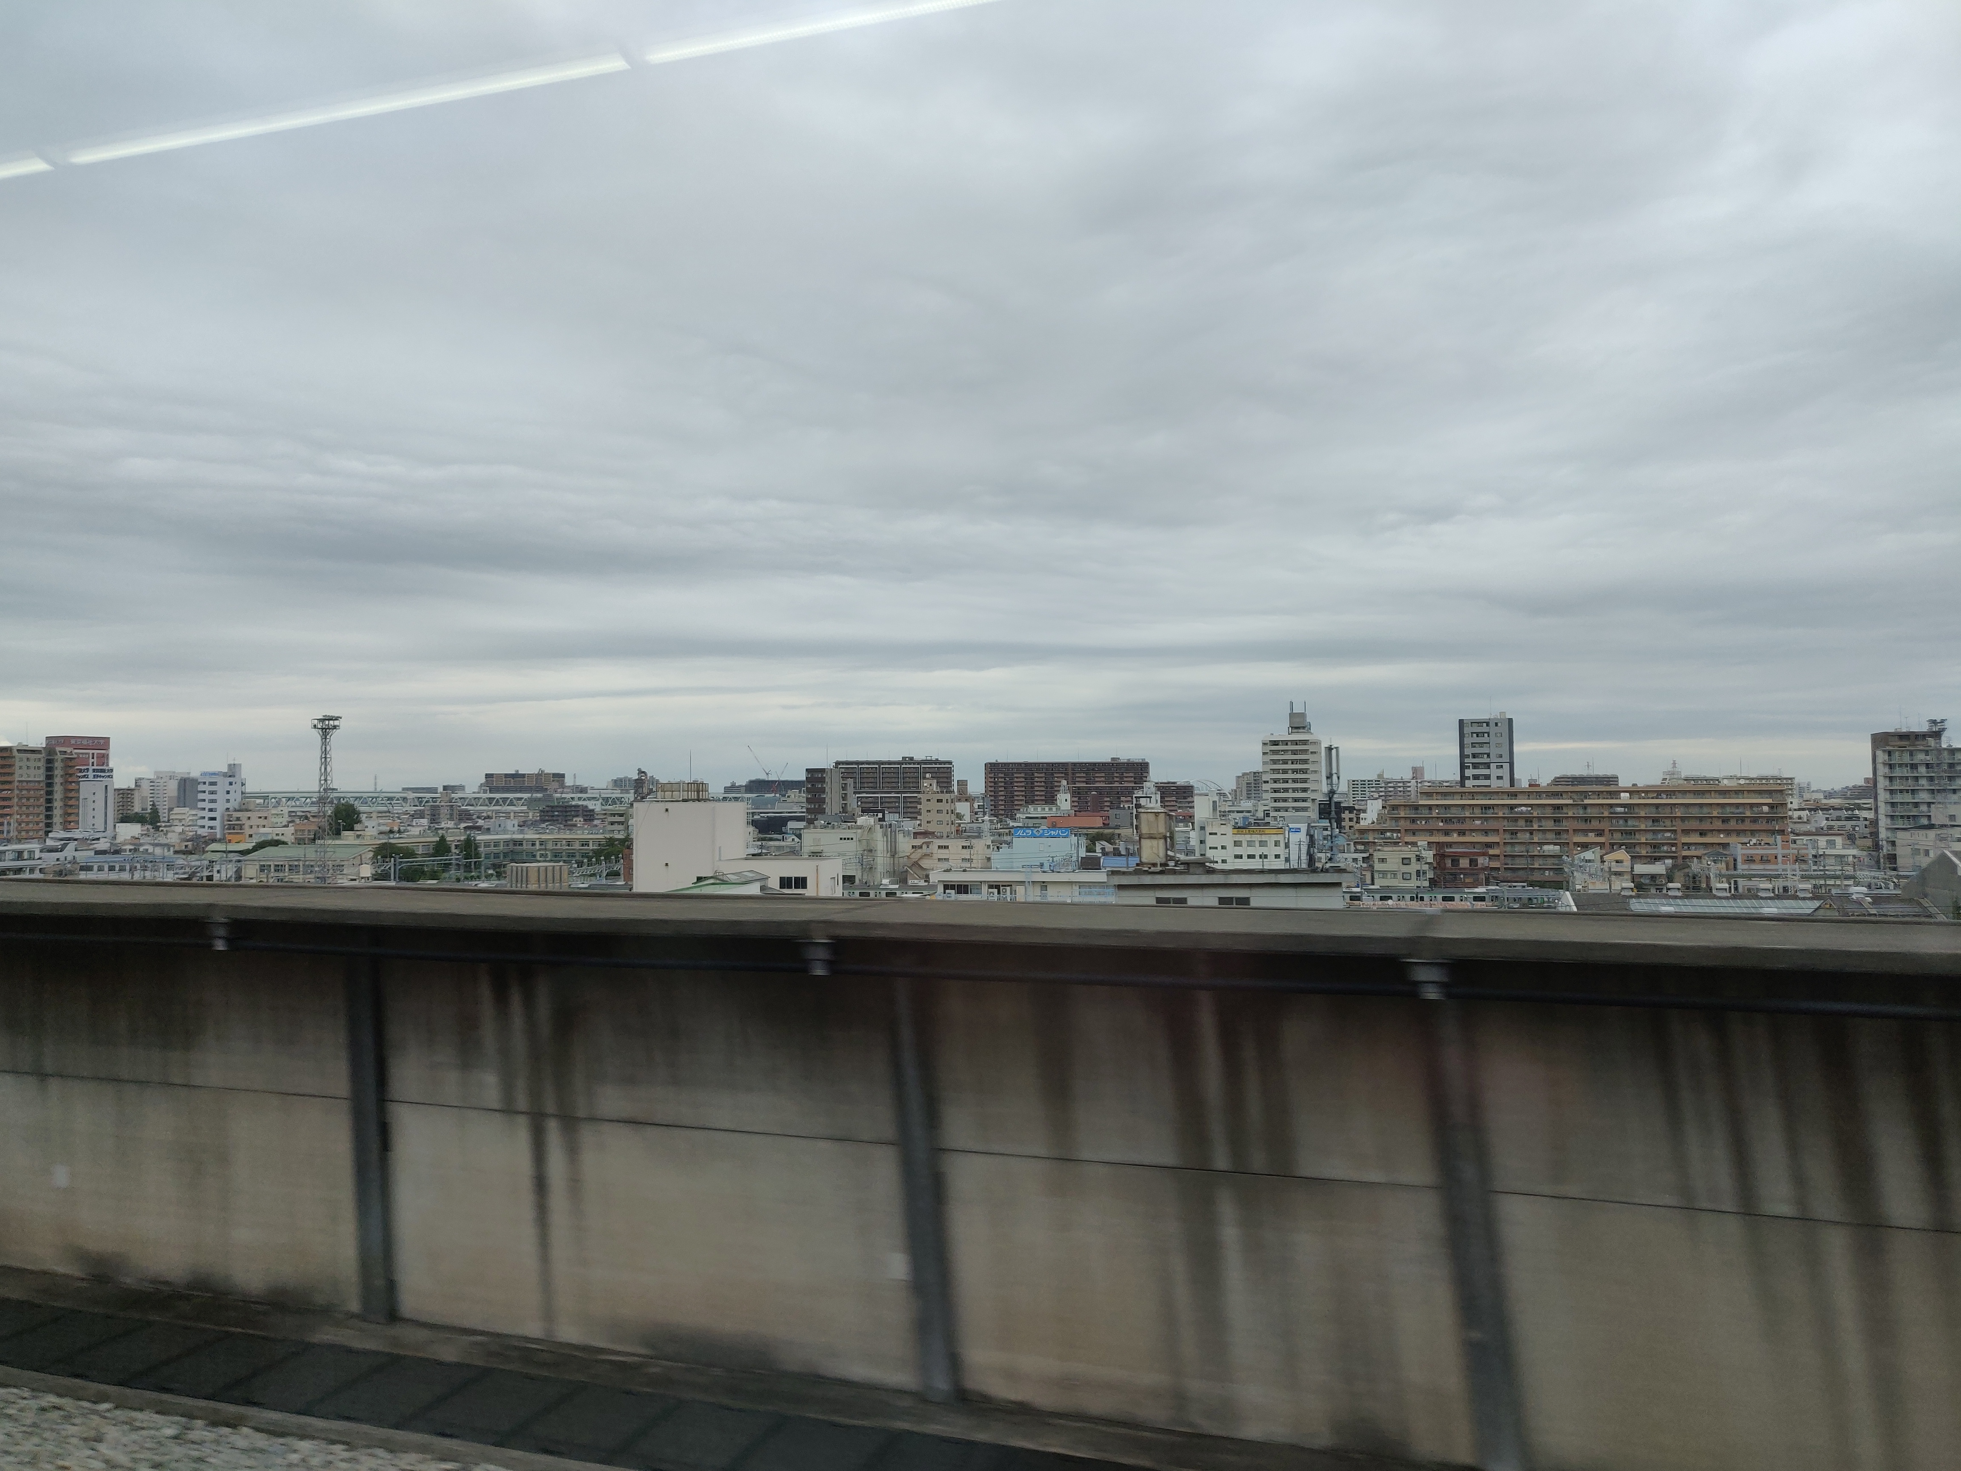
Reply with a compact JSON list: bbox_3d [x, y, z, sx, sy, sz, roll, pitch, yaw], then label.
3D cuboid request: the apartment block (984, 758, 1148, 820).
[{"bbox_3d":[54.825,36.097,897.000,103.000,39.500,15.000,0,-3,-2],"label":"apartment block"}]

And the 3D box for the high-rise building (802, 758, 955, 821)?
[{"bbox_3d":[-61.362,34.381,866.000,91.000,39.000,19.000,0,-3,-2],"label":"high-rise building"}]

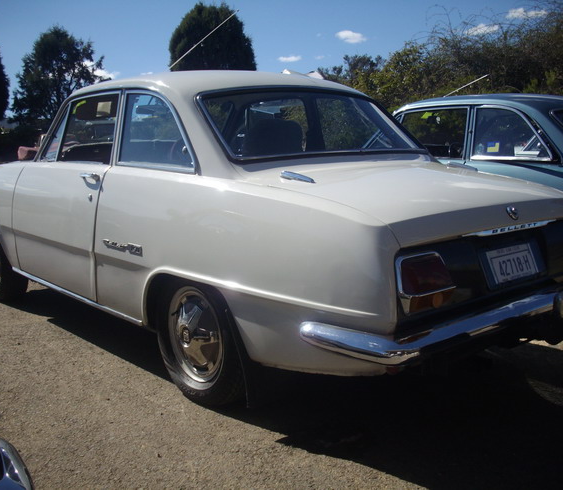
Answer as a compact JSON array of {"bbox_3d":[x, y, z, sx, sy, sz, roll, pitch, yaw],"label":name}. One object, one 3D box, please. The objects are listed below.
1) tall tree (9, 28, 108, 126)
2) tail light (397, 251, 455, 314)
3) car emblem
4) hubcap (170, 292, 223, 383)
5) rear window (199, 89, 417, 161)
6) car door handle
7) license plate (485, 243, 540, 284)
[{"bbox_3d":[-11.447,-8.234,35.369,5.200,6.800,5.200,-4,10,-17],"label":"tall tree"},{"bbox_3d":[0.427,0.110,2.056,0.200,0.170,0.070,-9,-1,-40],"label":"tail light"},{"bbox_3d":[0.778,-0.105,2.350,0.055,0.056,0.020,-9,-7,-40],"label":"car emblem"},{"bbox_3d":[-0.335,0.370,2.740,0.085,0.360,0.360,-9,12,-40],"label":"hubcap"},{"bbox_3d":[0.158,-0.527,3.016,1.140,0.100,0.430,-9,50,-40],"label":"rear window"},{"bbox_3d":[-0.871,-0.305,3.156,0.045,0.042,0.160,-9,12,-40],"label":"car door handle"},{"bbox_3d":[0.788,0.060,2.369,0.262,0.110,0.012,-9,-10,-40],"label":"license plate"}]

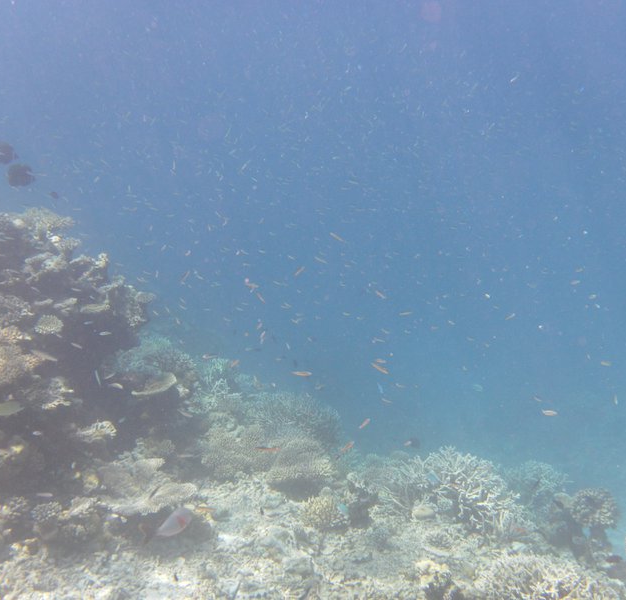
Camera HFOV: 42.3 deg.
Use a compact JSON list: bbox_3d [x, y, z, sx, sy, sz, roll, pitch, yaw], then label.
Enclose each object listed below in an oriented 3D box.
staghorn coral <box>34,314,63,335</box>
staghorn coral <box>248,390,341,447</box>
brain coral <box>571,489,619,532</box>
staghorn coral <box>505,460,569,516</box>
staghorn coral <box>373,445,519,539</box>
[{"bbox_3d":[-1.243,0.115,3.800,0.141,0.081,0.120,0,9,0],"label":"staghorn coral"},{"bbox_3d":[-0.117,0.747,5.100,0.593,0.314,0.474,0,9,0],"label":"staghorn coral"},{"bbox_3d":[1.496,1.114,4.300,0.266,0.176,0.239,0,9,0],"label":"brain coral"},{"bbox_3d":[1.360,1.136,4.900,0.388,0.266,0.330,0,9,0],"label":"staghorn coral"},{"bbox_3d":[0.709,0.994,4.200,0.768,0.351,0.576,0,9,0],"label":"staghorn coral"}]

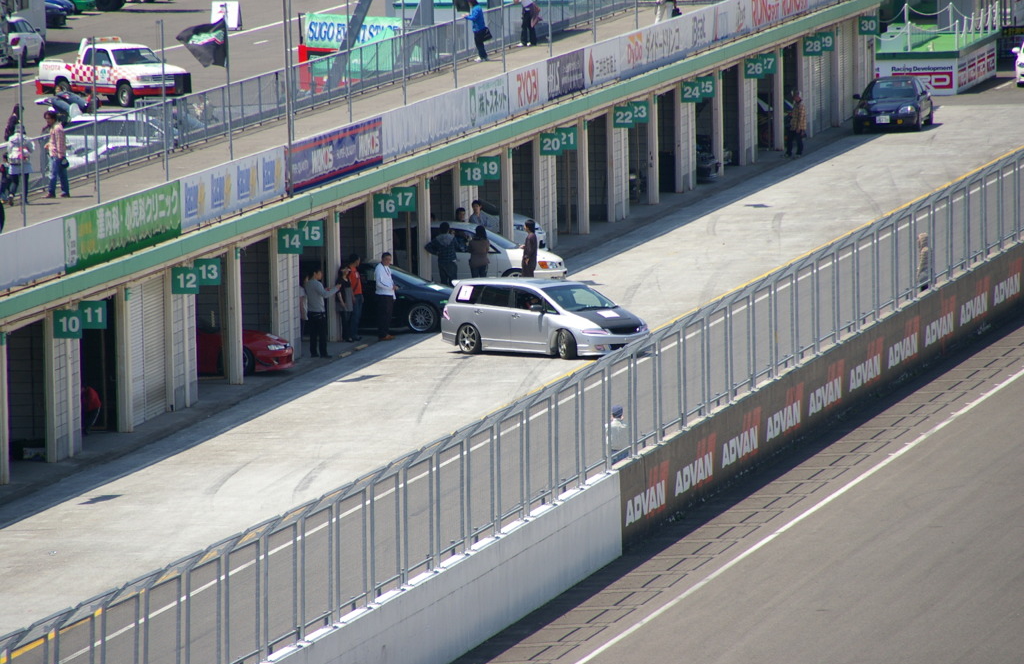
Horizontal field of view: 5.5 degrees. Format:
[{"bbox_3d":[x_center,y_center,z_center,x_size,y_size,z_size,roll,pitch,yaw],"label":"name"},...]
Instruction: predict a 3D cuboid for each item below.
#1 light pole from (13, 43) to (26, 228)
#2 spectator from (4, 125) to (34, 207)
[{"bbox_3d":[-8.406,-3.085,183.105,0.110,3.400,0.110,-1,4,10],"label":"light pole"},{"bbox_3d":[-9.471,-3.220,204.780,0.520,1.570,0.450,-1,4,-3],"label":"spectator"}]

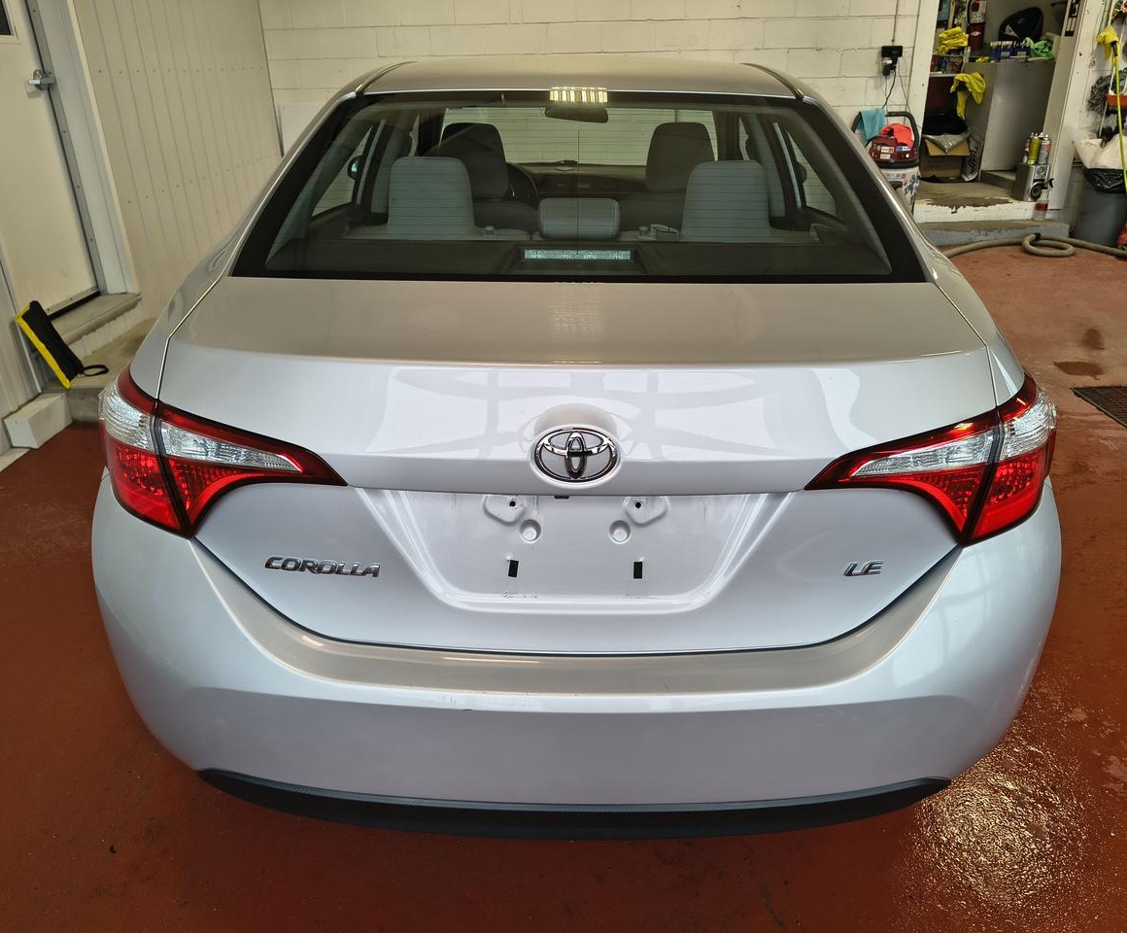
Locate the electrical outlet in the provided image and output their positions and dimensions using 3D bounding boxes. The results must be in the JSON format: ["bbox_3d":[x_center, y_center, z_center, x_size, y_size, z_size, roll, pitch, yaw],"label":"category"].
[{"bbox_3d":[2.473,-3.058,6.485,0.160,0.220,0.090,-2,25,0],"label":"electrical outlet"}]

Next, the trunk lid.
[{"bbox_3d":[0.020,-0.001,1.357,1.160,0.520,0.400,0,25,1],"label":"trunk lid"}]

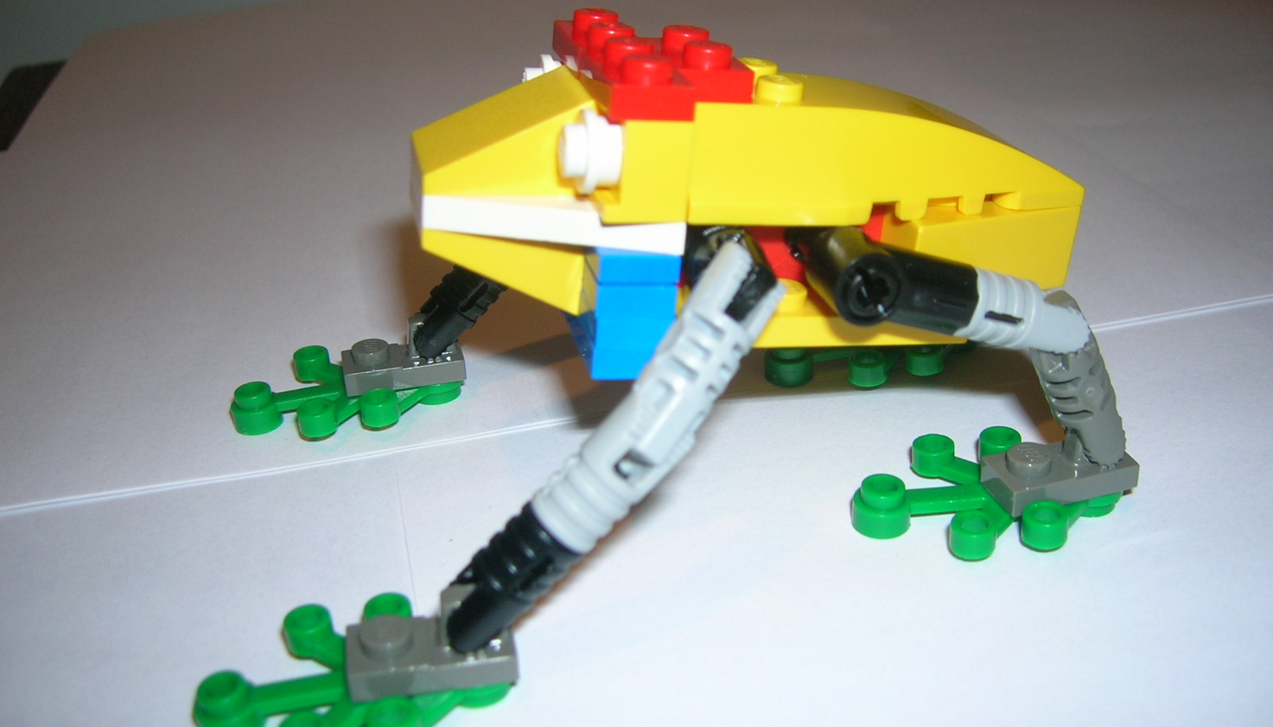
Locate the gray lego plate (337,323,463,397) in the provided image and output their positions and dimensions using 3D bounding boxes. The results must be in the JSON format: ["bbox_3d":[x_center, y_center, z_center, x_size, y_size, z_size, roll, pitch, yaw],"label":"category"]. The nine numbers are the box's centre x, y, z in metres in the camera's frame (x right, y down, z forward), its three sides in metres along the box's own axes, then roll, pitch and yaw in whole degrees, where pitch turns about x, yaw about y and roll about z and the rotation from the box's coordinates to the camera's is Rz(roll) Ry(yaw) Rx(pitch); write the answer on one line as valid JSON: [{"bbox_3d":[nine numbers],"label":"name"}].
[{"bbox_3d":[-0.032,-0.003,0.171,0.016,0.010,0.008,-8,28,-13],"label":"gray lego plate"}]

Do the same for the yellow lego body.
[{"bbox_3d":[0.012,-0.020,0.136,0.072,0.031,0.032,-1,25,-13],"label":"yellow lego body"}]

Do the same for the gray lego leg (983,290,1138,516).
[{"bbox_3d":[0.048,0.003,0.140,0.016,0.025,0.008,-10,31,-12],"label":"gray lego leg"}]

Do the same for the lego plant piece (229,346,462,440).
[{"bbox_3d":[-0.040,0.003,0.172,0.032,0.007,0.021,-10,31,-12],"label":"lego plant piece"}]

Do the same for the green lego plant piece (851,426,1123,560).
[{"bbox_3d":[0.041,0.015,0.146,0.032,0.005,0.021,-4,30,-2],"label":"green lego plant piece"}]

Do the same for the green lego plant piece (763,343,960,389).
[{"bbox_3d":[0.033,-0.003,0.178,0.032,0.005,0.021,-11,31,-14],"label":"green lego plant piece"}]

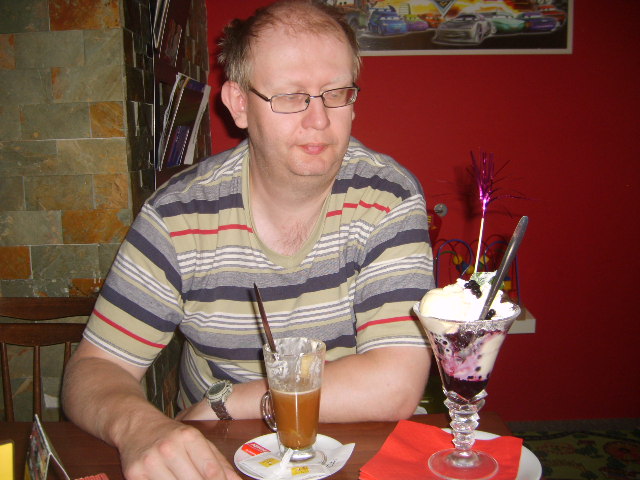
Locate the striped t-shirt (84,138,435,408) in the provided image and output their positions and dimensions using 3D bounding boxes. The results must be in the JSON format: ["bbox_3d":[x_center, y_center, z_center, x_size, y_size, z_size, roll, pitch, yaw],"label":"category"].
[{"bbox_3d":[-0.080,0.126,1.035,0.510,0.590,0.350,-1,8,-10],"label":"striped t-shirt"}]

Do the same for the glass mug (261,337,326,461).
[{"bbox_3d":[-0.032,0.200,0.802,0.092,0.143,0.077,6,10,39],"label":"glass mug"}]

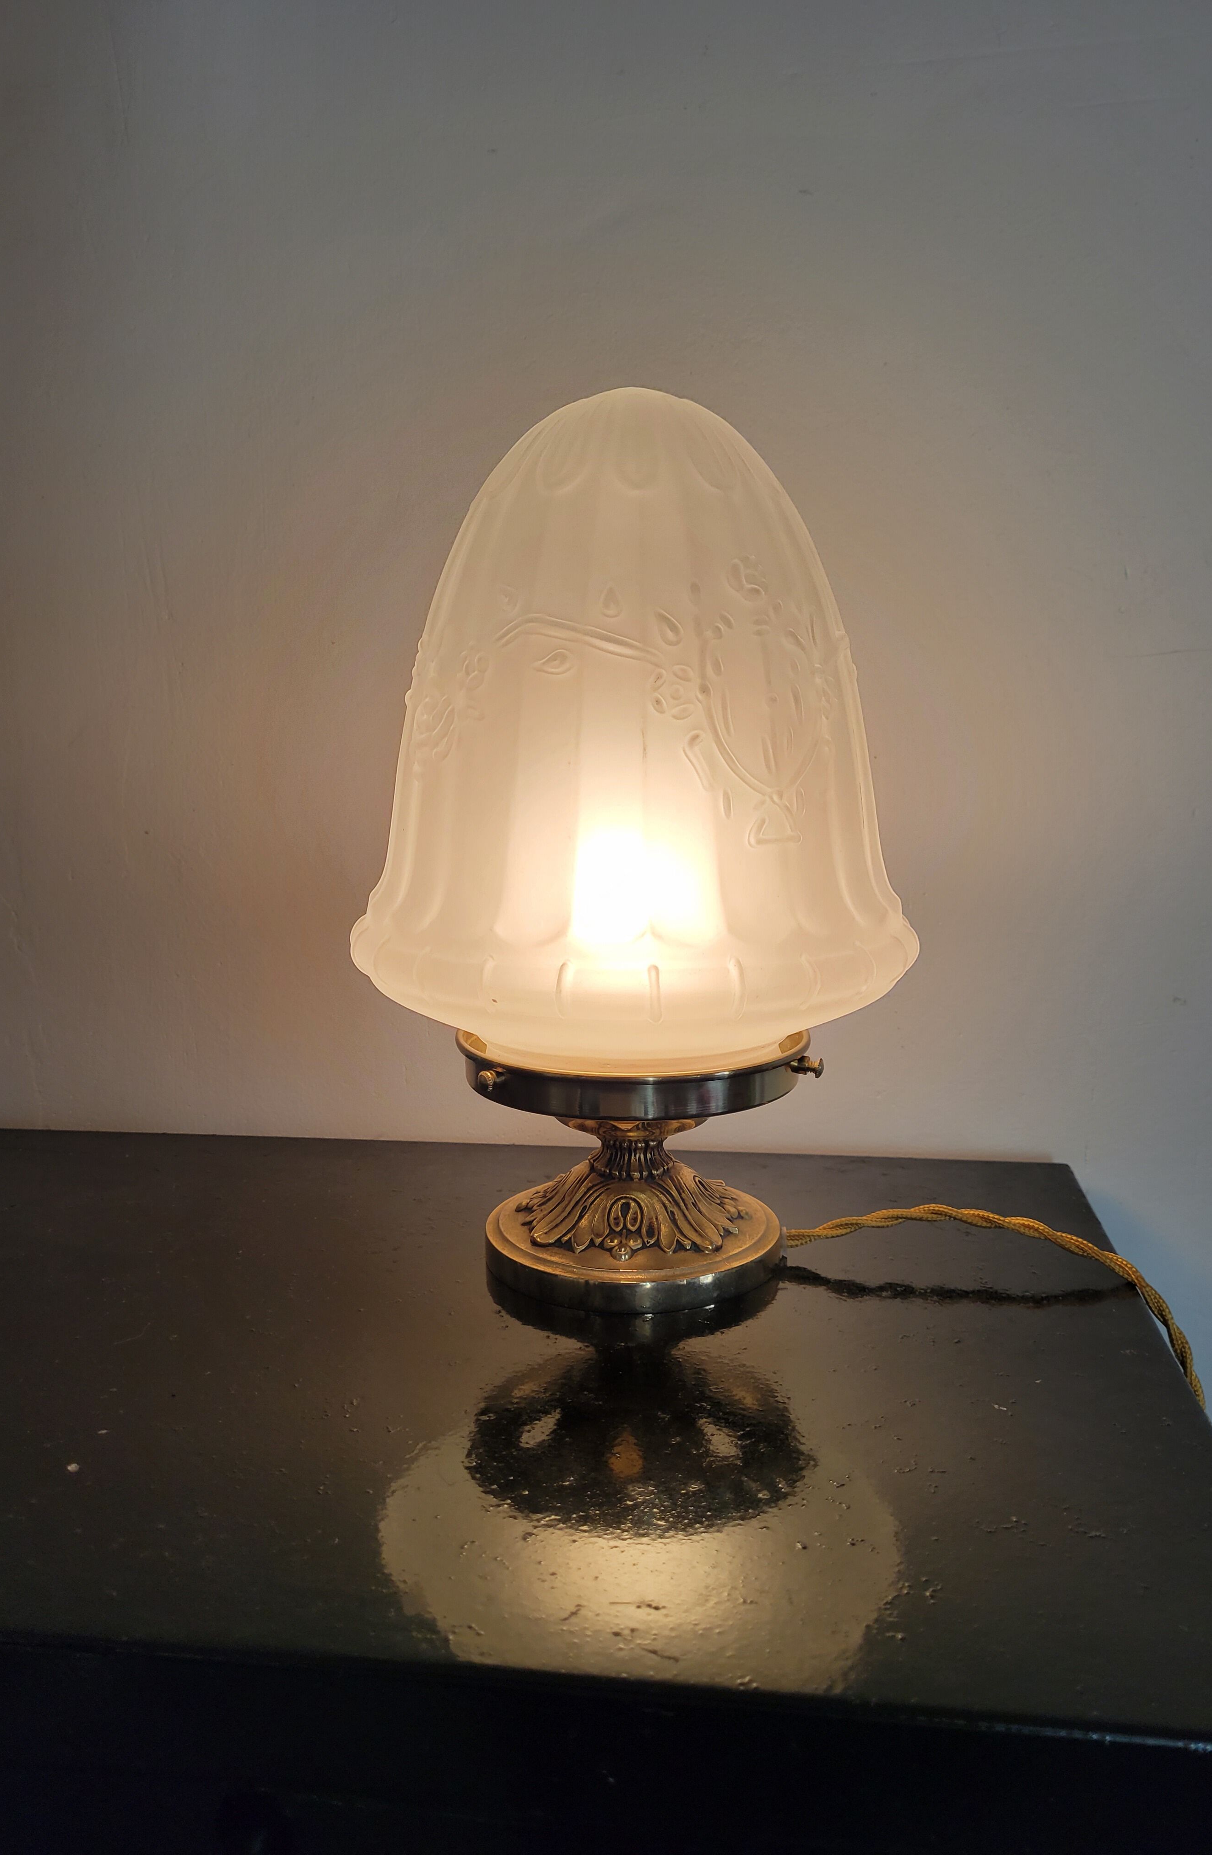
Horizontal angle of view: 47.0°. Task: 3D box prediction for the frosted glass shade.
[{"bbox_3d":[0.009,-0.068,0.487,0.199,0.229,0.199,0,10,1],"label":"frosted glass shade"}]

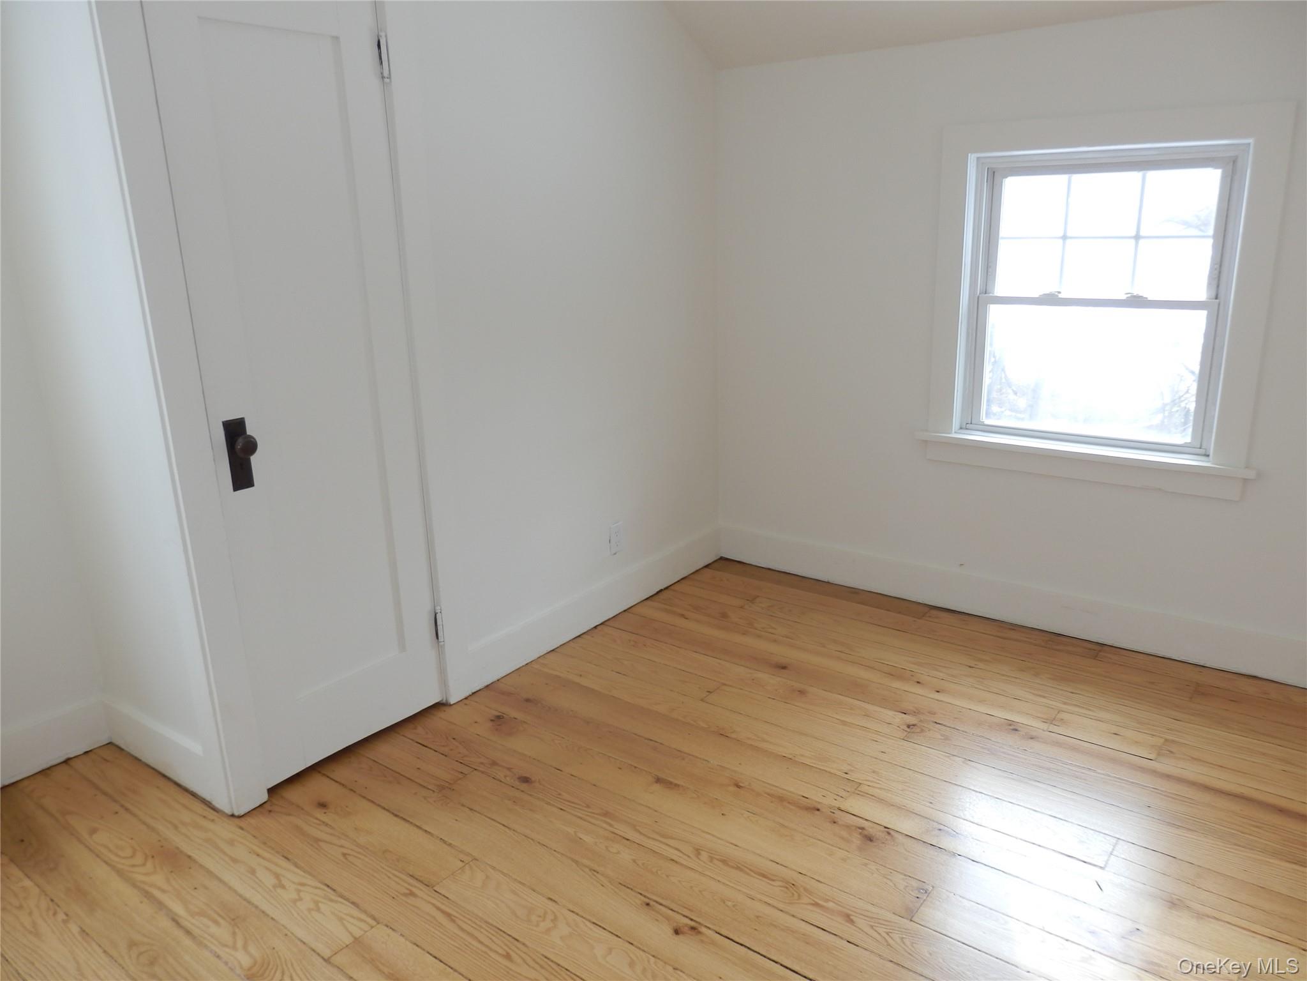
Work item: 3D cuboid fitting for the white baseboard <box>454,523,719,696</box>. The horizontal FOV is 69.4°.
[{"bbox_3d":[-0.166,0.411,3.603,0.025,0.146,1.559,10,20,35],"label":"white baseboard"}]

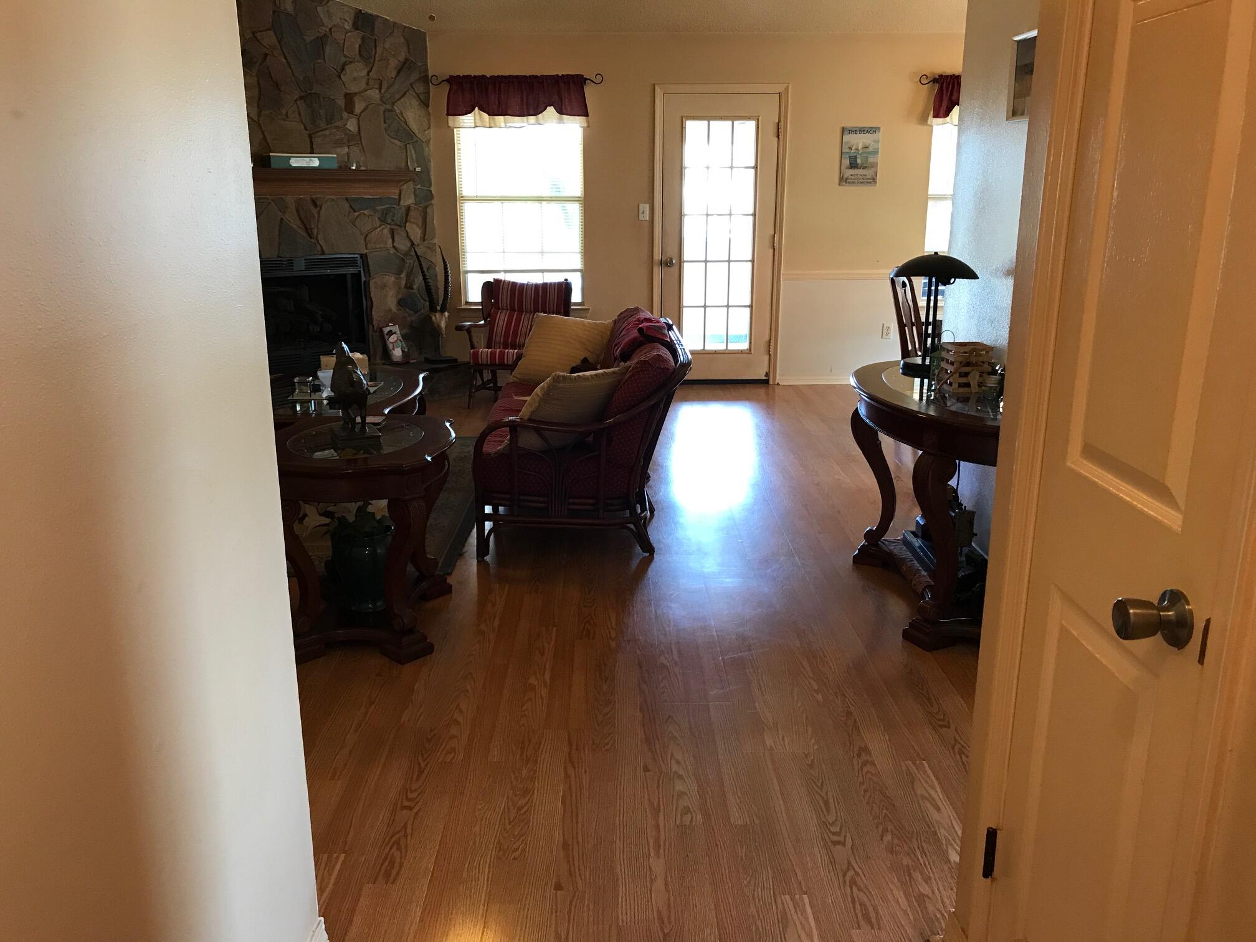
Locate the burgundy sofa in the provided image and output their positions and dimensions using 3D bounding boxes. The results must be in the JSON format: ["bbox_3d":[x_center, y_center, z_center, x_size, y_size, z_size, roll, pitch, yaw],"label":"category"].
[{"bbox_3d":[-0.183,-0.274,4.656,0.840,0.840,1.650,0,15,-1],"label":"burgundy sofa"}]

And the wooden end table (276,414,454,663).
[{"bbox_3d":[-0.881,0.194,3.349,0.640,0.610,0.840,0,15,-1],"label":"wooden end table"}]

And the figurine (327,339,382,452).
[{"bbox_3d":[-0.876,-0.252,3.225,0.130,0.316,0.170,-9,17,-30],"label":"figurine"}]

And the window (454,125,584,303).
[{"bbox_3d":[-0.780,-1.924,7.364,0.910,1.400,0.120,0,15,-1],"label":"window"}]

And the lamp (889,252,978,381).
[{"bbox_3d":[1.118,-0.588,3.760,0.316,0.437,0.316,0,15,-1],"label":"lamp"}]

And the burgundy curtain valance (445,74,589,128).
[{"bbox_3d":[-0.763,-2.584,7.083,0.985,0.345,0.100,0,15,-1],"label":"burgundy curtain valance"}]

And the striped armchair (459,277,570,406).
[{"bbox_3d":[-0.748,-0.899,7.018,0.670,0.820,0.750,3,15,9],"label":"striped armchair"}]

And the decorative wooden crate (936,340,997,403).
[{"bbox_3d":[1.145,-0.349,3.426,0.145,0.150,0.150,0,15,-1],"label":"decorative wooden crate"}]

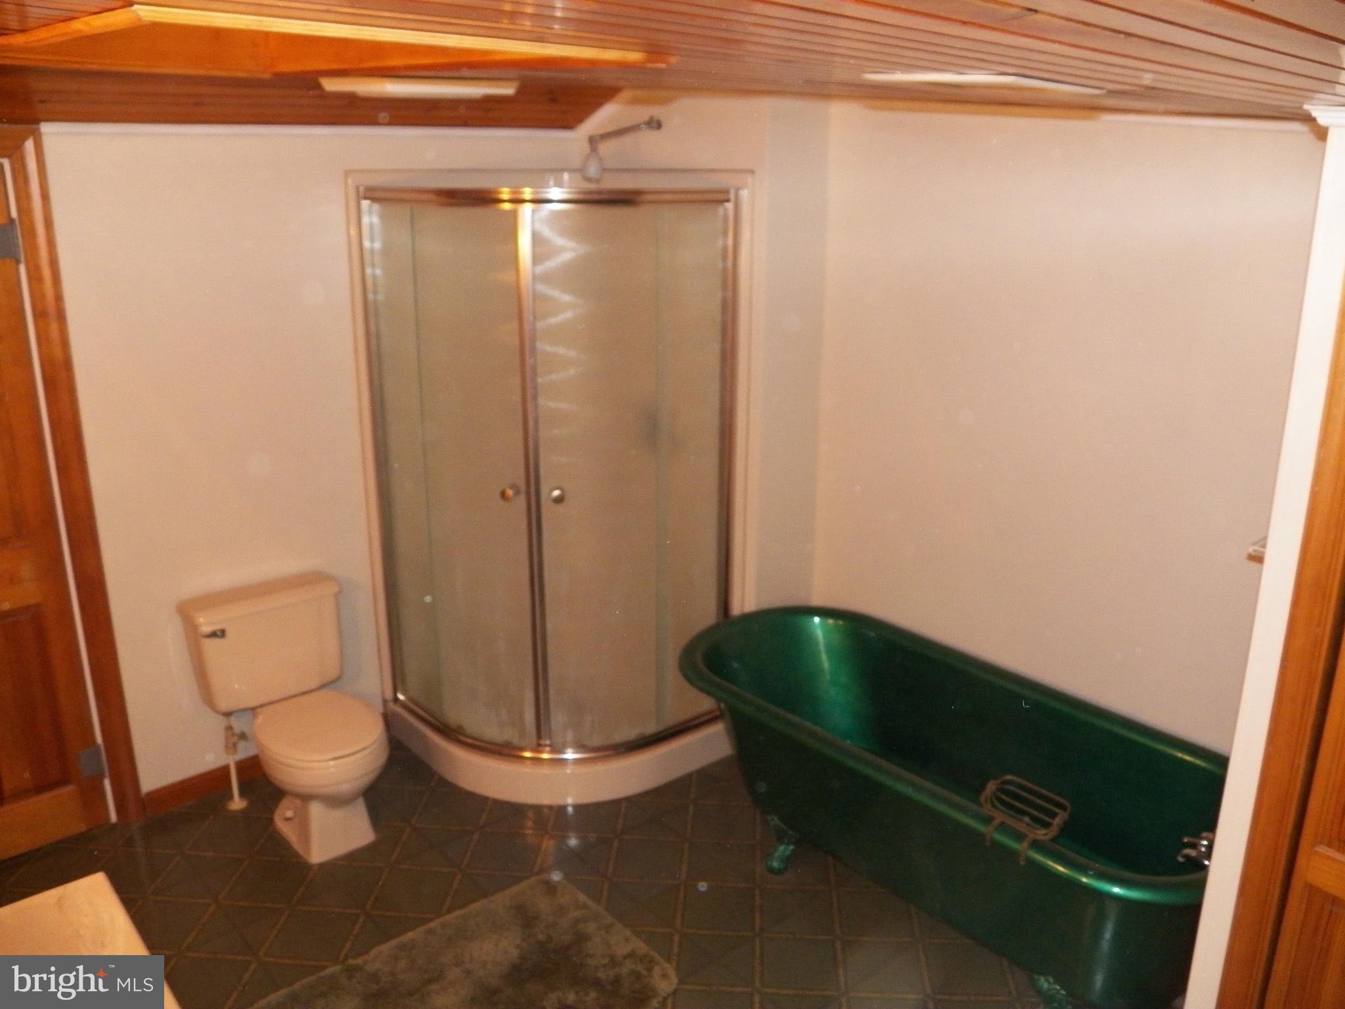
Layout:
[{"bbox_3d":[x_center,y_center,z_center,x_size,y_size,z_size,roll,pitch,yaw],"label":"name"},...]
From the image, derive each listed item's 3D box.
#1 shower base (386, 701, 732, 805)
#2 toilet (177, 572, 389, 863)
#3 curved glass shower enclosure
[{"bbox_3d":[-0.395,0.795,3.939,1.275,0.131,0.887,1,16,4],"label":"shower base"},{"bbox_3d":[-1.131,0.667,3.356,0.480,0.680,0.746,-13,21,-39],"label":"toilet"},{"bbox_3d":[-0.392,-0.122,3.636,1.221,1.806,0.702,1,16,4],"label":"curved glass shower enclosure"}]

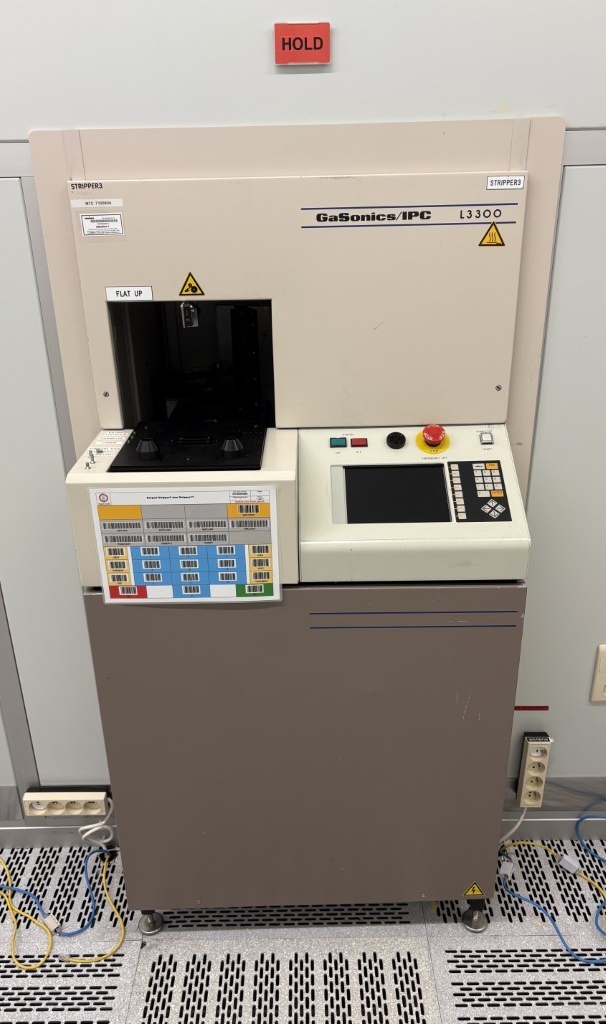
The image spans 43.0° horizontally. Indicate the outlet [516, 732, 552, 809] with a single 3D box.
[{"bbox_3d":[0.536,0.604,1.789,0.051,0.198,0.041,-1,24,0],"label":"outlet"}]

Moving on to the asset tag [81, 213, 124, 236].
[{"bbox_3d":[-0.339,-0.487,1.303,0.070,0.035,0.002,-1,24,0],"label":"asset tag"}]

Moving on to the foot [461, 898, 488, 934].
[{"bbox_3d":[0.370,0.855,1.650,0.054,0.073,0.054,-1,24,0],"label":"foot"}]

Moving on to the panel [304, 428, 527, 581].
[{"bbox_3d":[0.187,-0.022,1.379,0.388,0.205,0.236,-1,24,0],"label":"panel"}]

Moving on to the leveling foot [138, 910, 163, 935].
[{"bbox_3d":[-0.329,0.869,1.660,0.054,0.065,0.054,-1,24,0],"label":"leveling foot"}]

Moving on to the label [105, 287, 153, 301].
[{"bbox_3d":[-0.304,-0.383,1.348,0.081,0.023,0.002,-1,24,0],"label":"label"}]

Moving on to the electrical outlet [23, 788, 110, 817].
[{"bbox_3d":[-0.554,0.684,1.821,0.192,0.053,0.041,-1,24,0],"label":"electrical outlet"}]

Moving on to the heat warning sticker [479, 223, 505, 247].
[{"bbox_3d":[0.324,-0.473,1.310,0.045,0.039,0.002,-1,24,0],"label":"heat warning sticker"}]

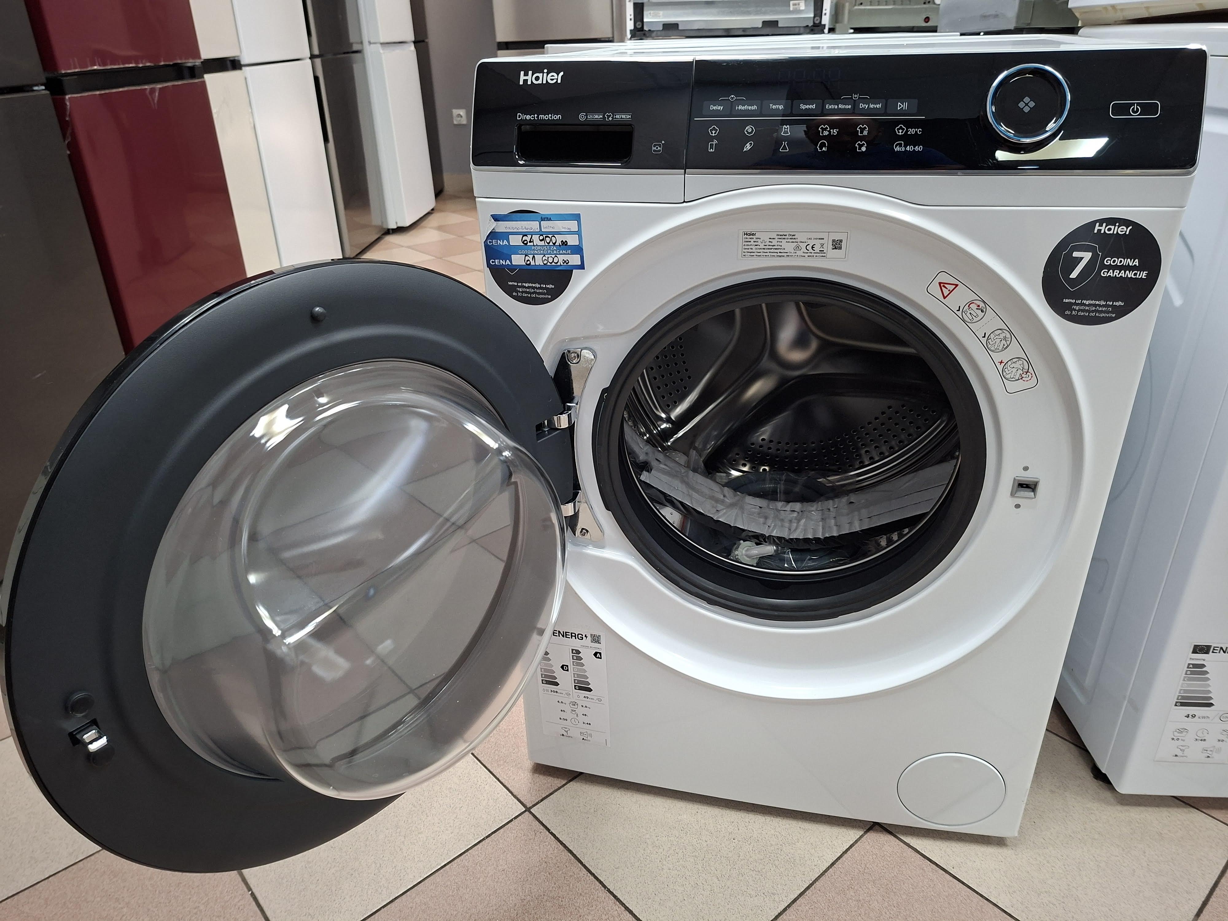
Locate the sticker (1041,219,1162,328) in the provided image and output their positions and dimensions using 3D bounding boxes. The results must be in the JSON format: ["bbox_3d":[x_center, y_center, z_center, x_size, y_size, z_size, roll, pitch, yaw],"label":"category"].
[{"bbox_3d":[0.405,-0.156,0.679,0.089,0.089,0.004,4,26,12],"label":"sticker"}]

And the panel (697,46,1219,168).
[{"bbox_3d":[0.261,-0.286,0.673,0.392,0.095,0.028,4,6,12],"label":"panel"}]

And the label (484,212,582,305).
[{"bbox_3d":[-0.076,-0.192,0.778,0.098,0.090,0.004,4,26,12],"label":"label"}]

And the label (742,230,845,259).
[{"bbox_3d":[0.161,-0.193,0.733,0.095,0.025,0.004,4,26,12],"label":"label"}]

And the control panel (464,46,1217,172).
[{"bbox_3d":[0.165,-0.292,0.693,0.595,0.098,0.028,4,6,12],"label":"control panel"}]

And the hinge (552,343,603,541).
[{"bbox_3d":[-0.038,-0.011,0.863,0.047,0.218,0.036,4,26,12],"label":"hinge"}]

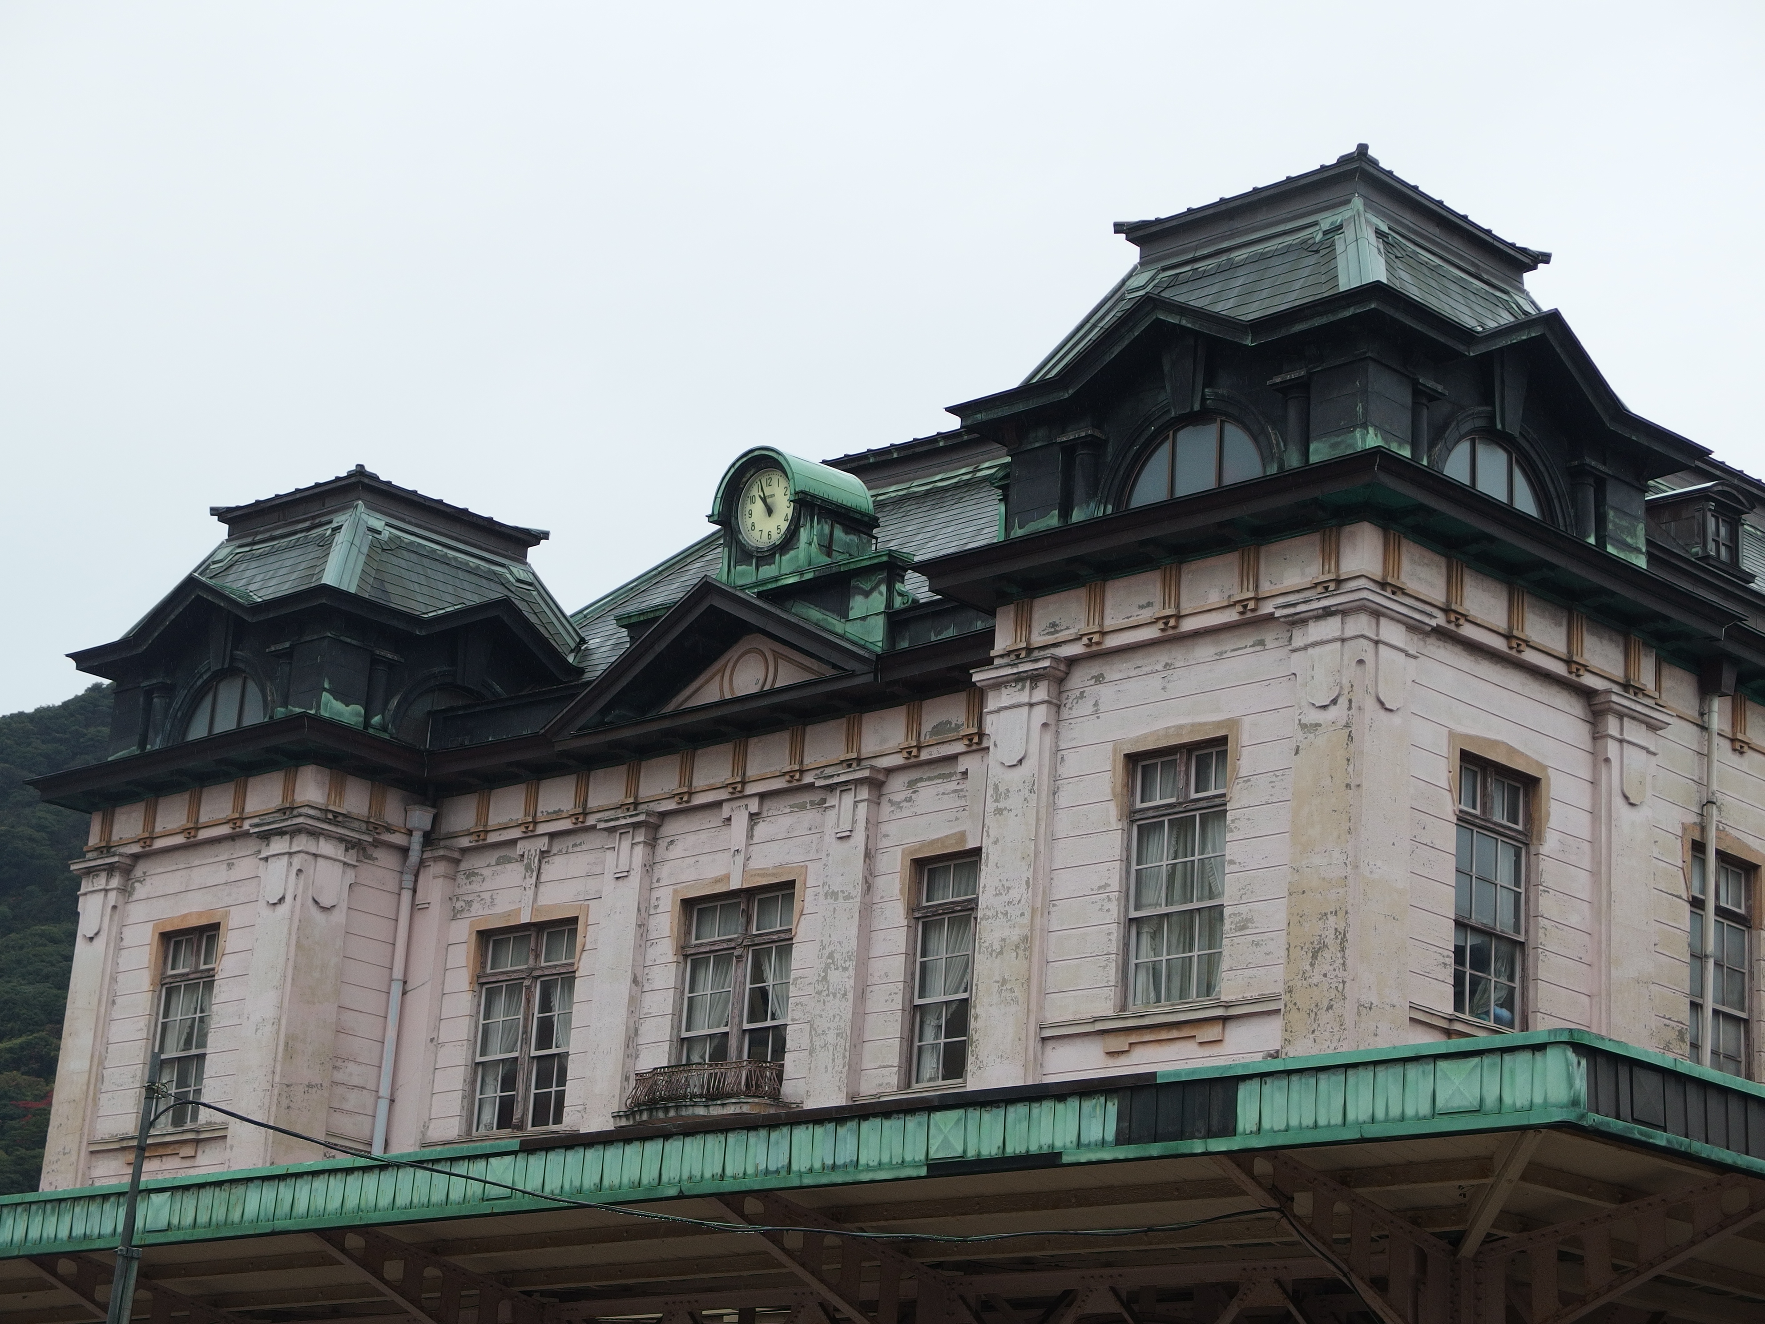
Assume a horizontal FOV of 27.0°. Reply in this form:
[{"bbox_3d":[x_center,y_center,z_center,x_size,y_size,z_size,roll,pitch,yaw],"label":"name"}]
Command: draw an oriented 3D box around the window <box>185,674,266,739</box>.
[{"bbox_3d":[-7.688,0.522,43.145,1.591,0.811,0.135,-13,-23,43],"label":"window"}]

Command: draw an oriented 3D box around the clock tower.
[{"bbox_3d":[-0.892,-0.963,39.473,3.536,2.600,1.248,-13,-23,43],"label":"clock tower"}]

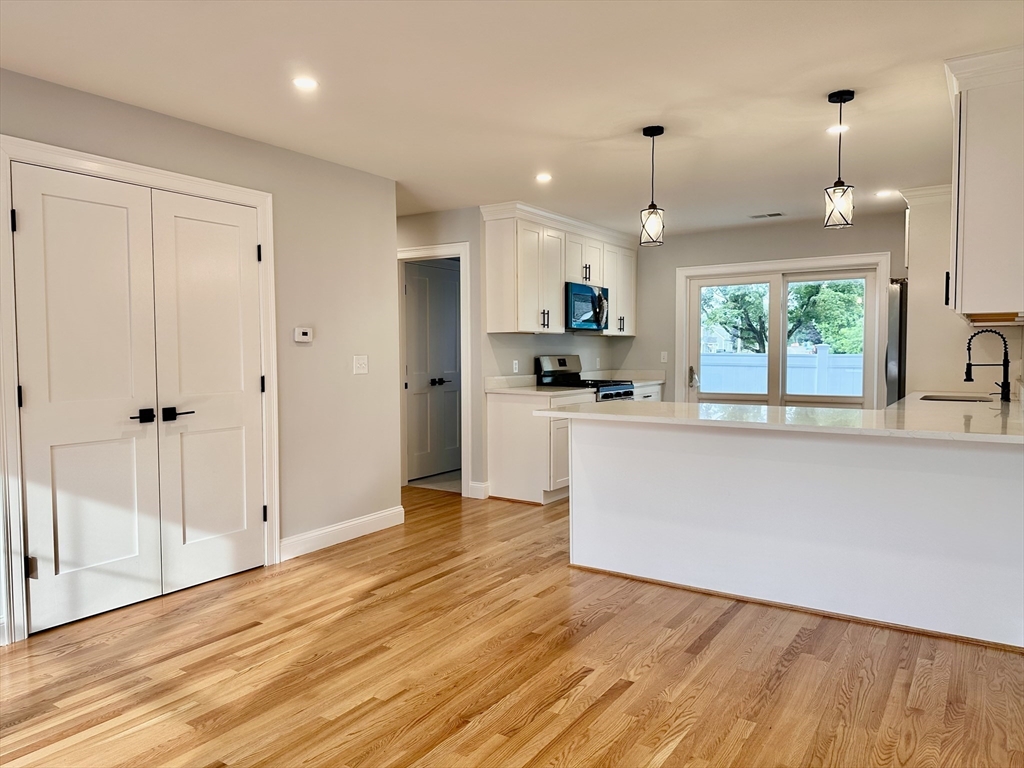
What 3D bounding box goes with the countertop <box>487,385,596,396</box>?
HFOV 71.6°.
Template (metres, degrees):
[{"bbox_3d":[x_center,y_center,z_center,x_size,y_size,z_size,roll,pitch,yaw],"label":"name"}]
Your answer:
[{"bbox_3d":[0.256,0.064,6.081,0.638,0.034,0.782,1,3,34],"label":"countertop"}]

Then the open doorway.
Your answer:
[{"bbox_3d":[-0.693,-0.123,6.256,0.902,2.148,0.140,1,3,34],"label":"open doorway"}]

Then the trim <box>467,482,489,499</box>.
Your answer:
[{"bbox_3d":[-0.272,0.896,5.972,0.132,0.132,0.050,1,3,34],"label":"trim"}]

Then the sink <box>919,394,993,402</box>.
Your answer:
[{"bbox_3d":[2.870,0.208,4.578,0.429,0.209,0.548,1,3,34],"label":"sink"}]

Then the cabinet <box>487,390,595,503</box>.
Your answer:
[{"bbox_3d":[0.261,0.513,6.109,0.631,0.875,0.757,1,3,34],"label":"cabinet"}]

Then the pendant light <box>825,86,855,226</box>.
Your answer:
[{"bbox_3d":[1.554,-1.051,3.368,0.140,0.624,0.140,1,3,34],"label":"pendant light"}]

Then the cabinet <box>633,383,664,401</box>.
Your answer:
[{"bbox_3d":[1.124,0.450,7.396,0.631,0.875,0.797,1,3,34],"label":"cabinet"}]

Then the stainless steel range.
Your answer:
[{"bbox_3d":[0.720,0.329,6.711,0.698,1.183,0.757,1,3,34],"label":"stainless steel range"}]

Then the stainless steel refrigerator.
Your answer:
[{"bbox_3d":[3.452,0.071,5.635,0.812,1.754,0.907,1,3,34],"label":"stainless steel refrigerator"}]

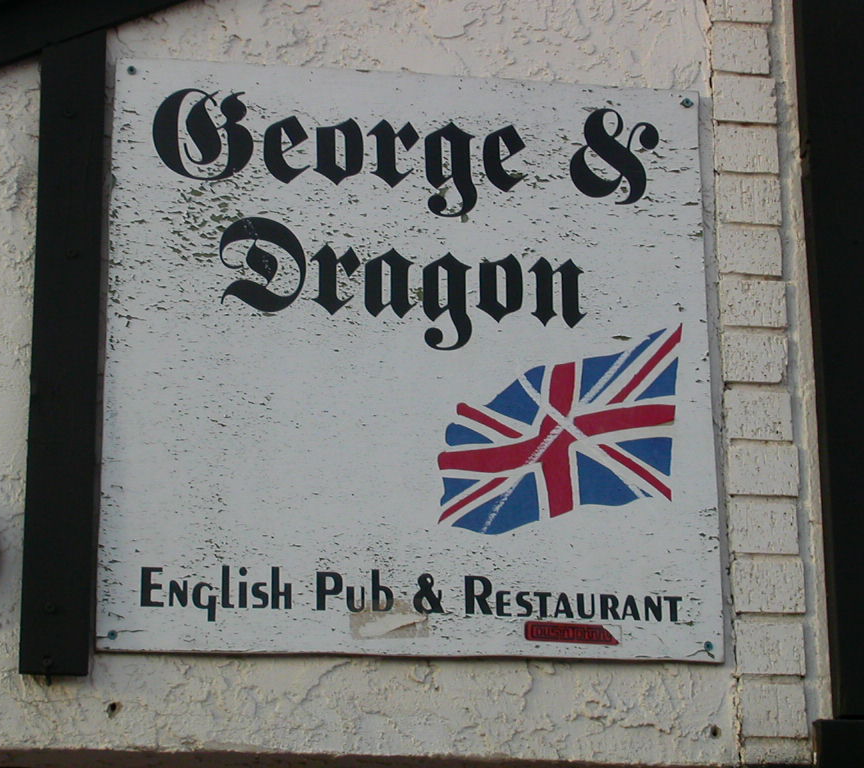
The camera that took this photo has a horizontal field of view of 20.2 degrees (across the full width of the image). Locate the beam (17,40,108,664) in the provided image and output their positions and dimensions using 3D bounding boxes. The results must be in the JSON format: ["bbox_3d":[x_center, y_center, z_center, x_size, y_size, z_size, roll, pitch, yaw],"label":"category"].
[{"bbox_3d":[-0.489,-0.056,3.229,0.088,0.895,0.034,2,-16,-9],"label":"beam"}]

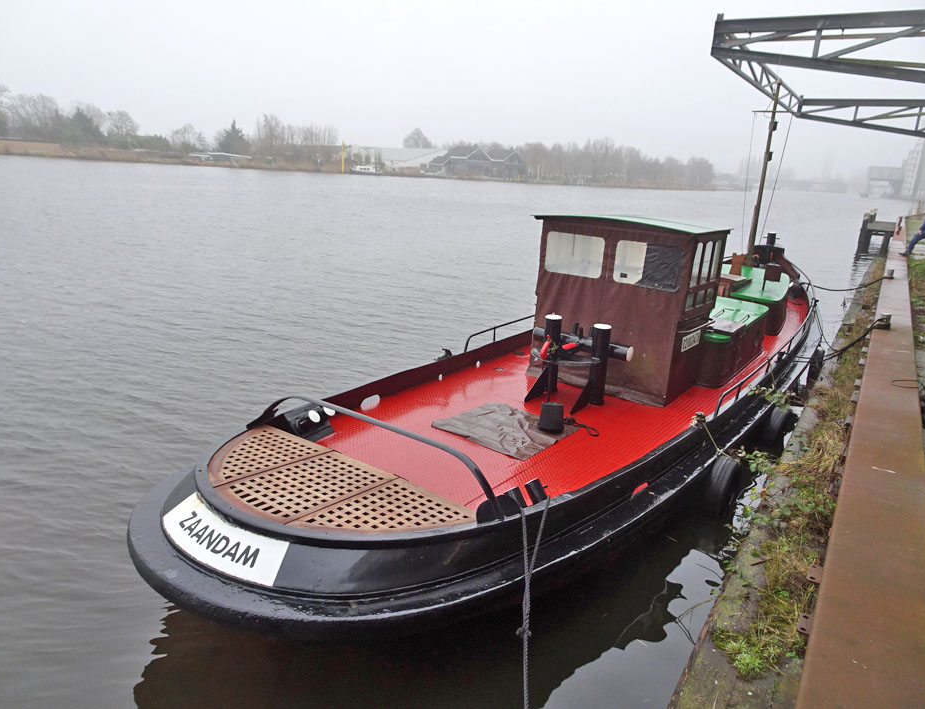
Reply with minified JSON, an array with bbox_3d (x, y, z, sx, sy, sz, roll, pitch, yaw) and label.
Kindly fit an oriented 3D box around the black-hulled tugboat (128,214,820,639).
[{"bbox_3d":[2.767,-0.589,9.558,3.730,2.797,14.742,15,19,35],"label":"black-hulled tugboat"}]

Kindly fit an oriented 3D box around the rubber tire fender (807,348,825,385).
[{"bbox_3d":[5.899,0.184,10.950,0.200,0.630,0.620,15,19,35],"label":"rubber tire fender"}]

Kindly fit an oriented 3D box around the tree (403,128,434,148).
[{"bbox_3d":[-16.265,-73.955,237.955,11.500,15.380,11.500,2,16,-5],"label":"tree"}]

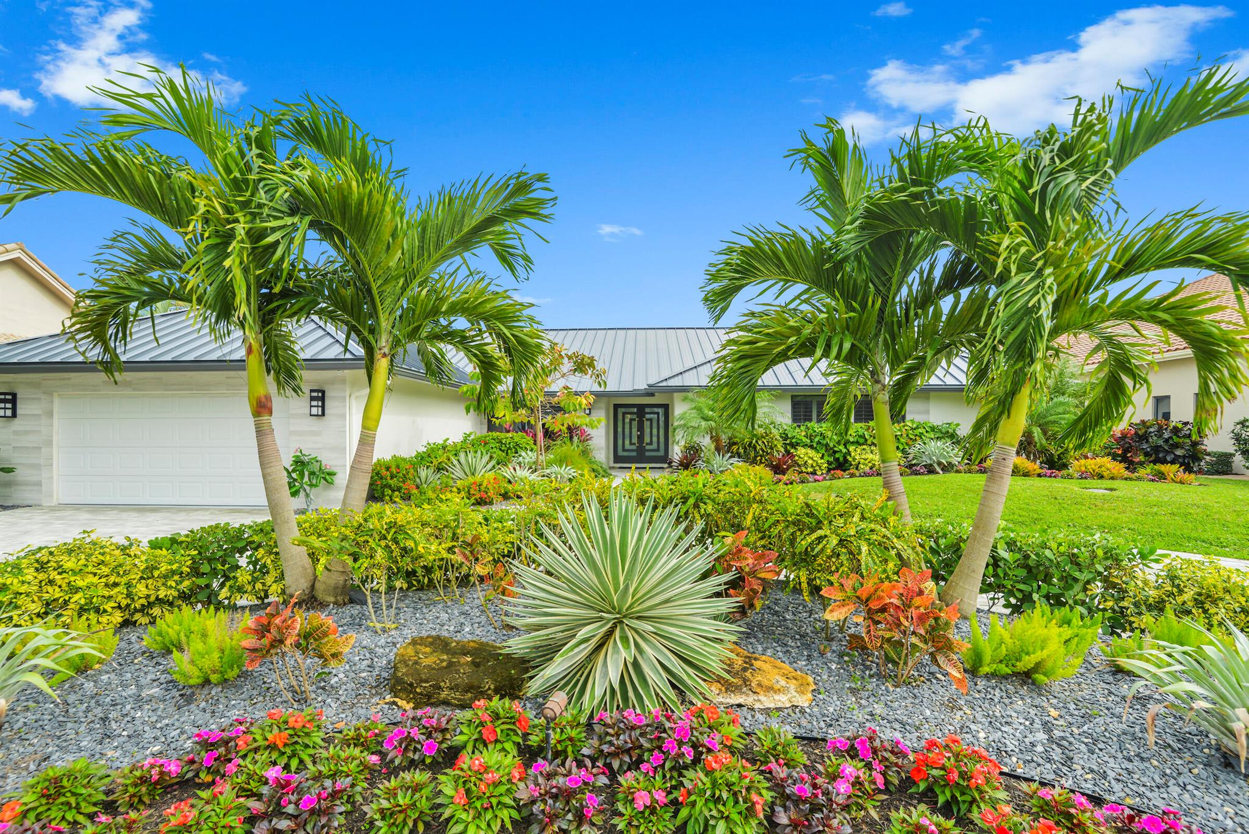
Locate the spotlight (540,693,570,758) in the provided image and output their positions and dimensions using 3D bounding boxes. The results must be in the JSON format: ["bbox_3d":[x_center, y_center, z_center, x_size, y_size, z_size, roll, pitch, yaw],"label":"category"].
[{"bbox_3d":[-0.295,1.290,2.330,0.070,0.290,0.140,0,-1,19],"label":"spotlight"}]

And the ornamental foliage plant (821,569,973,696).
[{"bbox_3d":[1.535,1.207,3.200,0.770,0.648,0.693,0,-1,26],"label":"ornamental foliage plant"}]

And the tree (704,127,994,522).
[{"bbox_3d":[1.789,-0.455,4.750,2.202,4.002,2.092,0,-1,22],"label":"tree"}]

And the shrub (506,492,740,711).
[{"bbox_3d":[-0.010,0.970,3.020,1.253,1.118,1.216,0,-1,0],"label":"shrub"}]

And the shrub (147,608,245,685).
[{"bbox_3d":[-2.556,1.342,3.330,0.486,0.381,0.534,0,-1,-38],"label":"shrub"}]

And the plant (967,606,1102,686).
[{"bbox_3d":[2.446,1.349,3.360,0.683,0.366,0.628,0,-1,36],"label":"plant"}]

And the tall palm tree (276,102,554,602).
[{"bbox_3d":[-1.674,-0.527,4.700,2.158,4.145,2.050,0,-1,-21],"label":"tall palm tree"}]

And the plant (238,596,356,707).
[{"bbox_3d":[-1.752,1.260,3.000,0.530,0.538,0.504,0,-1,-30],"label":"plant"}]

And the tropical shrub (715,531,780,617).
[{"bbox_3d":[0.895,1.194,4.120,0.502,0.692,0.502,0,-1,12],"label":"tropical shrub"}]

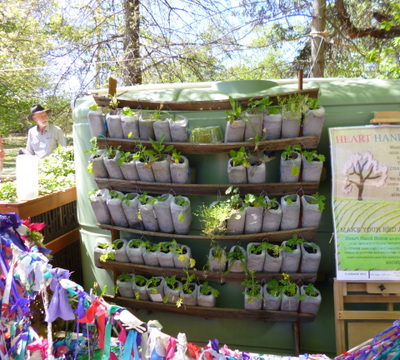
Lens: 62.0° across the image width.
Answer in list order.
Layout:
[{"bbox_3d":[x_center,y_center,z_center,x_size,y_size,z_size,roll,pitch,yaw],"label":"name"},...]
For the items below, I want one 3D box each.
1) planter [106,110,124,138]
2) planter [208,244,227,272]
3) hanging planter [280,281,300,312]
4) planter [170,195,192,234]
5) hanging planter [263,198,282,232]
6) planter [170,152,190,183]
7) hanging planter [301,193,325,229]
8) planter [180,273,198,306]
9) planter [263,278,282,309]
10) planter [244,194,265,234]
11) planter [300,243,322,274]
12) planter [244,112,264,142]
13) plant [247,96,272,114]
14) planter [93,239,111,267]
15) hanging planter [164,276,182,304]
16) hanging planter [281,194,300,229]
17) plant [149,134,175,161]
[{"bbox_3d":[-0.470,-0.301,1.856,0.078,0.153,0.078,0,4,11],"label":"planter"},{"bbox_3d":[0.100,0.450,1.891,0.095,0.134,0.095,1,9,10],"label":"planter"},{"bbox_3d":[0.470,0.610,1.734,0.089,0.142,0.089,0,4,11],"label":"hanging planter"},{"bbox_3d":[-0.105,0.202,1.930,0.098,0.218,0.095,-2,8,11],"label":"planter"},{"bbox_3d":[0.412,0.204,1.907,0.100,0.179,0.100,1,7,10],"label":"hanging planter"},{"bbox_3d":[-0.114,-0.061,1.977,0.100,0.197,0.100,-1,6,10],"label":"planter"},{"bbox_3d":[0.677,0.181,2.011,0.116,0.193,0.100,2,7,12],"label":"hanging planter"},{"bbox_3d":[-0.059,0.647,1.921,0.096,0.129,0.095,1,8,11],"label":"planter"},{"bbox_3d":[0.380,0.605,1.751,0.092,0.142,0.092,0,4,11],"label":"planter"},{"bbox_3d":[0.314,0.203,1.924,0.100,0.200,0.100,0,6,10],"label":"planter"},{"bbox_3d":[0.616,0.445,1.862,0.095,0.165,0.100,0,8,4],"label":"planter"},{"bbox_3d":[0.305,-0.288,1.881,0.100,0.173,0.100,1,7,10],"label":"planter"},{"bbox_3d":[0.327,-0.409,1.838,0.134,0.087,0.125,1,9,9],"label":"plant"},{"bbox_3d":[-0.594,0.436,2.011,0.088,0.150,0.100,1,8,9],"label":"planter"},{"bbox_3d":[-0.147,0.619,1.855,0.083,0.141,0.083,0,4,11],"label":"hanging planter"},{"bbox_3d":[0.501,0.187,1.851,0.095,0.190,0.100,0,8,4],"label":"hanging planter"},{"bbox_3d":[-0.222,-0.192,1.942,0.111,0.143,0.135,2,9,12],"label":"plant"}]

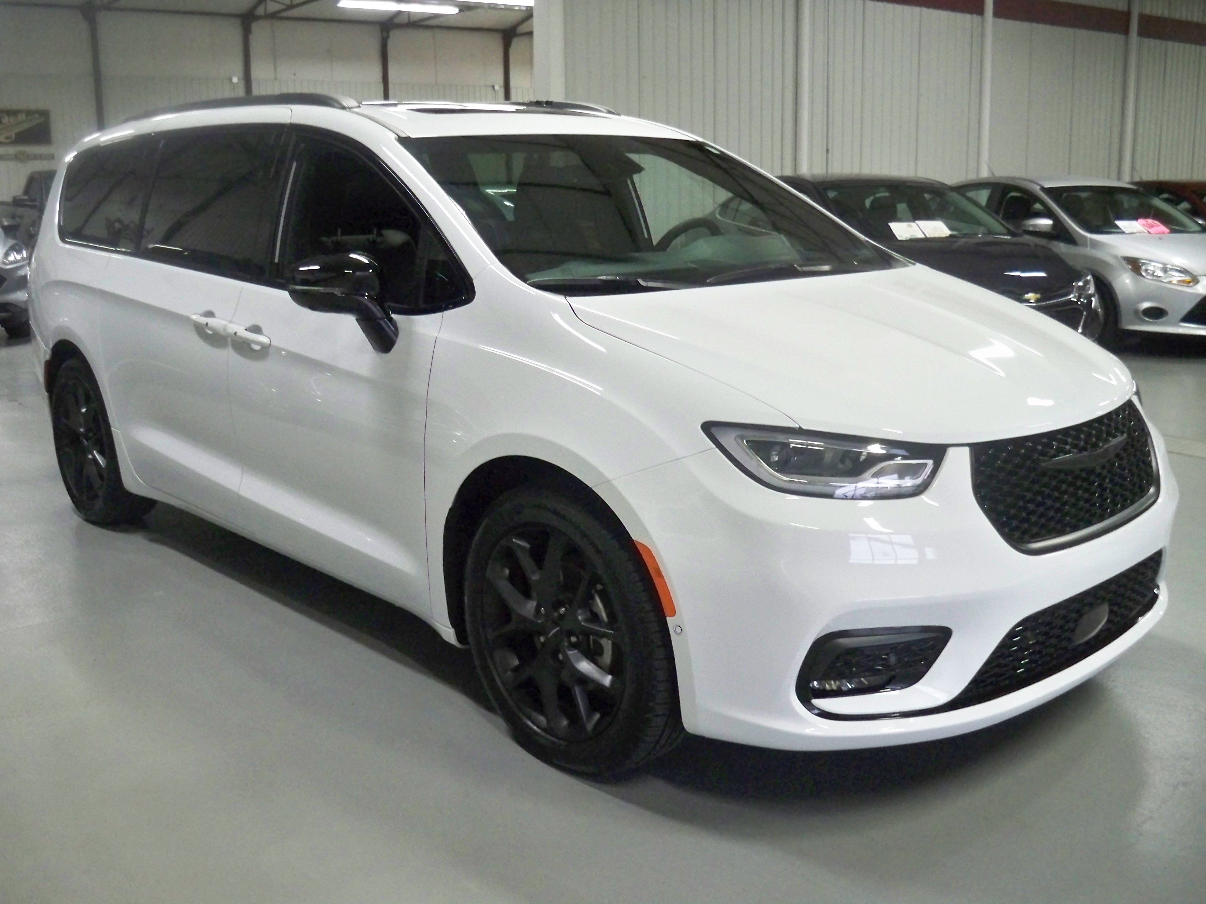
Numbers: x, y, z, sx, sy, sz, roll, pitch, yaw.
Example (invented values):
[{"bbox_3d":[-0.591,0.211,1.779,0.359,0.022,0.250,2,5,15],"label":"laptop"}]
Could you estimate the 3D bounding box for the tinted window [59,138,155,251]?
[{"bbox_3d":[-2.008,-1.036,4.919,0.080,0.450,1.020,14,0,-41],"label":"tinted window"}]

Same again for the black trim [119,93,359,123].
[{"bbox_3d":[-1.463,-1.298,4.638,0.080,0.090,2.050,-10,16,-42],"label":"black trim"}]

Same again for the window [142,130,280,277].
[{"bbox_3d":[-1.388,-0.875,4.245,0.080,0.500,1.130,13,0,-44],"label":"window"}]

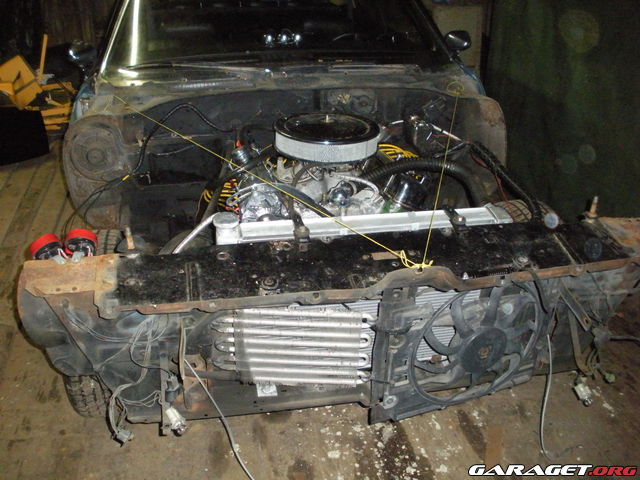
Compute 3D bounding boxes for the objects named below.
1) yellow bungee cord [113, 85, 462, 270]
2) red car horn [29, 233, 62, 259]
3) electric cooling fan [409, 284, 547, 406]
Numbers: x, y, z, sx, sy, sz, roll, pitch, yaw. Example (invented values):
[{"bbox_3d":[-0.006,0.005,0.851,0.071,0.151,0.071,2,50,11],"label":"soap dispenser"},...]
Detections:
[{"bbox_3d":[0.013,-0.268,2.111,1.385,0.162,1.272,-3,25,-10],"label":"yellow bungee cord"},{"bbox_3d":[-0.680,0.026,1.660,0.090,0.090,0.060,-17,55,-31],"label":"red car horn"},{"bbox_3d":[0.395,0.272,1.648,0.380,0.380,0.090,-8,31,-20],"label":"electric cooling fan"}]

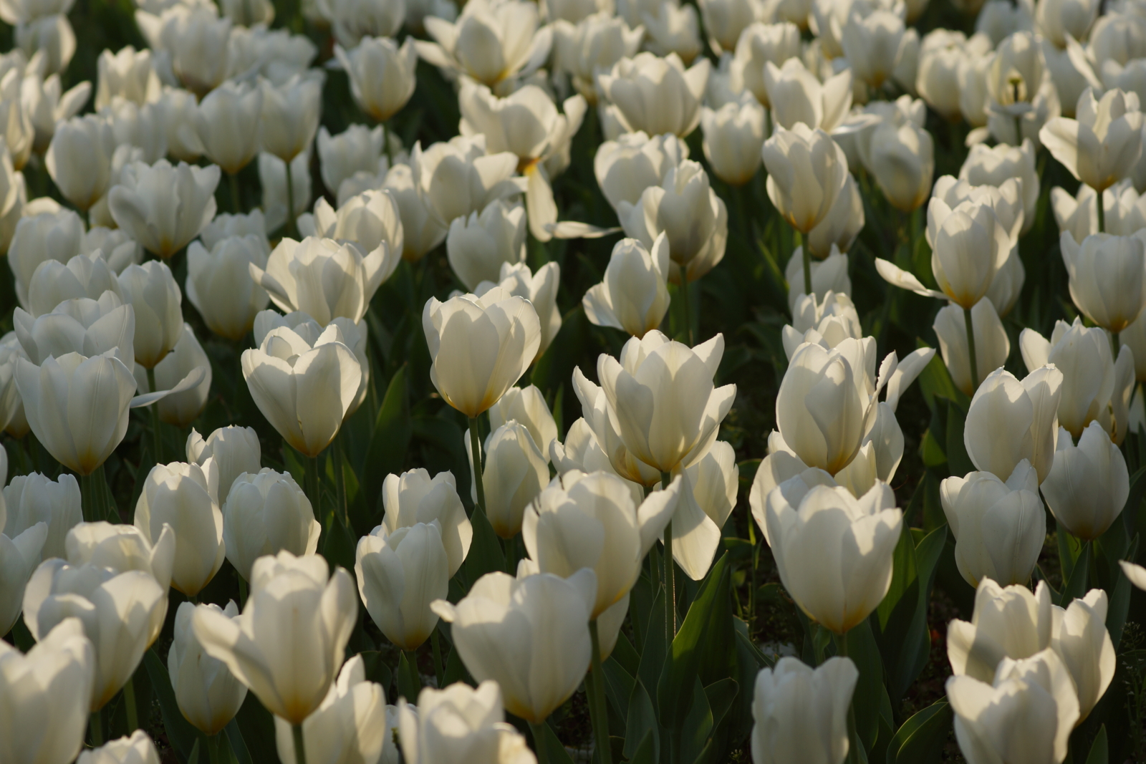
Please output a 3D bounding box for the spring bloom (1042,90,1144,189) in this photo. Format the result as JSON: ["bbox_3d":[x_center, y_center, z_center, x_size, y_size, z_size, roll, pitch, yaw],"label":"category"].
[{"bbox_3d":[0.361,-0.166,3.320,0.071,0.069,0.065,0,14,0],"label":"spring bloom"}]

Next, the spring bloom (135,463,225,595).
[{"bbox_3d":[-0.221,0.083,2.680,0.050,0.072,0.045,-1,13,0],"label":"spring bloom"}]

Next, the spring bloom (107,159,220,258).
[{"bbox_3d":[-0.268,-0.111,3.130,0.073,0.062,0.070,-1,16,-5],"label":"spring bloom"}]

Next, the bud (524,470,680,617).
[{"bbox_3d":[0.014,0.085,2.420,0.078,0.071,0.069,-3,16,0],"label":"bud"}]

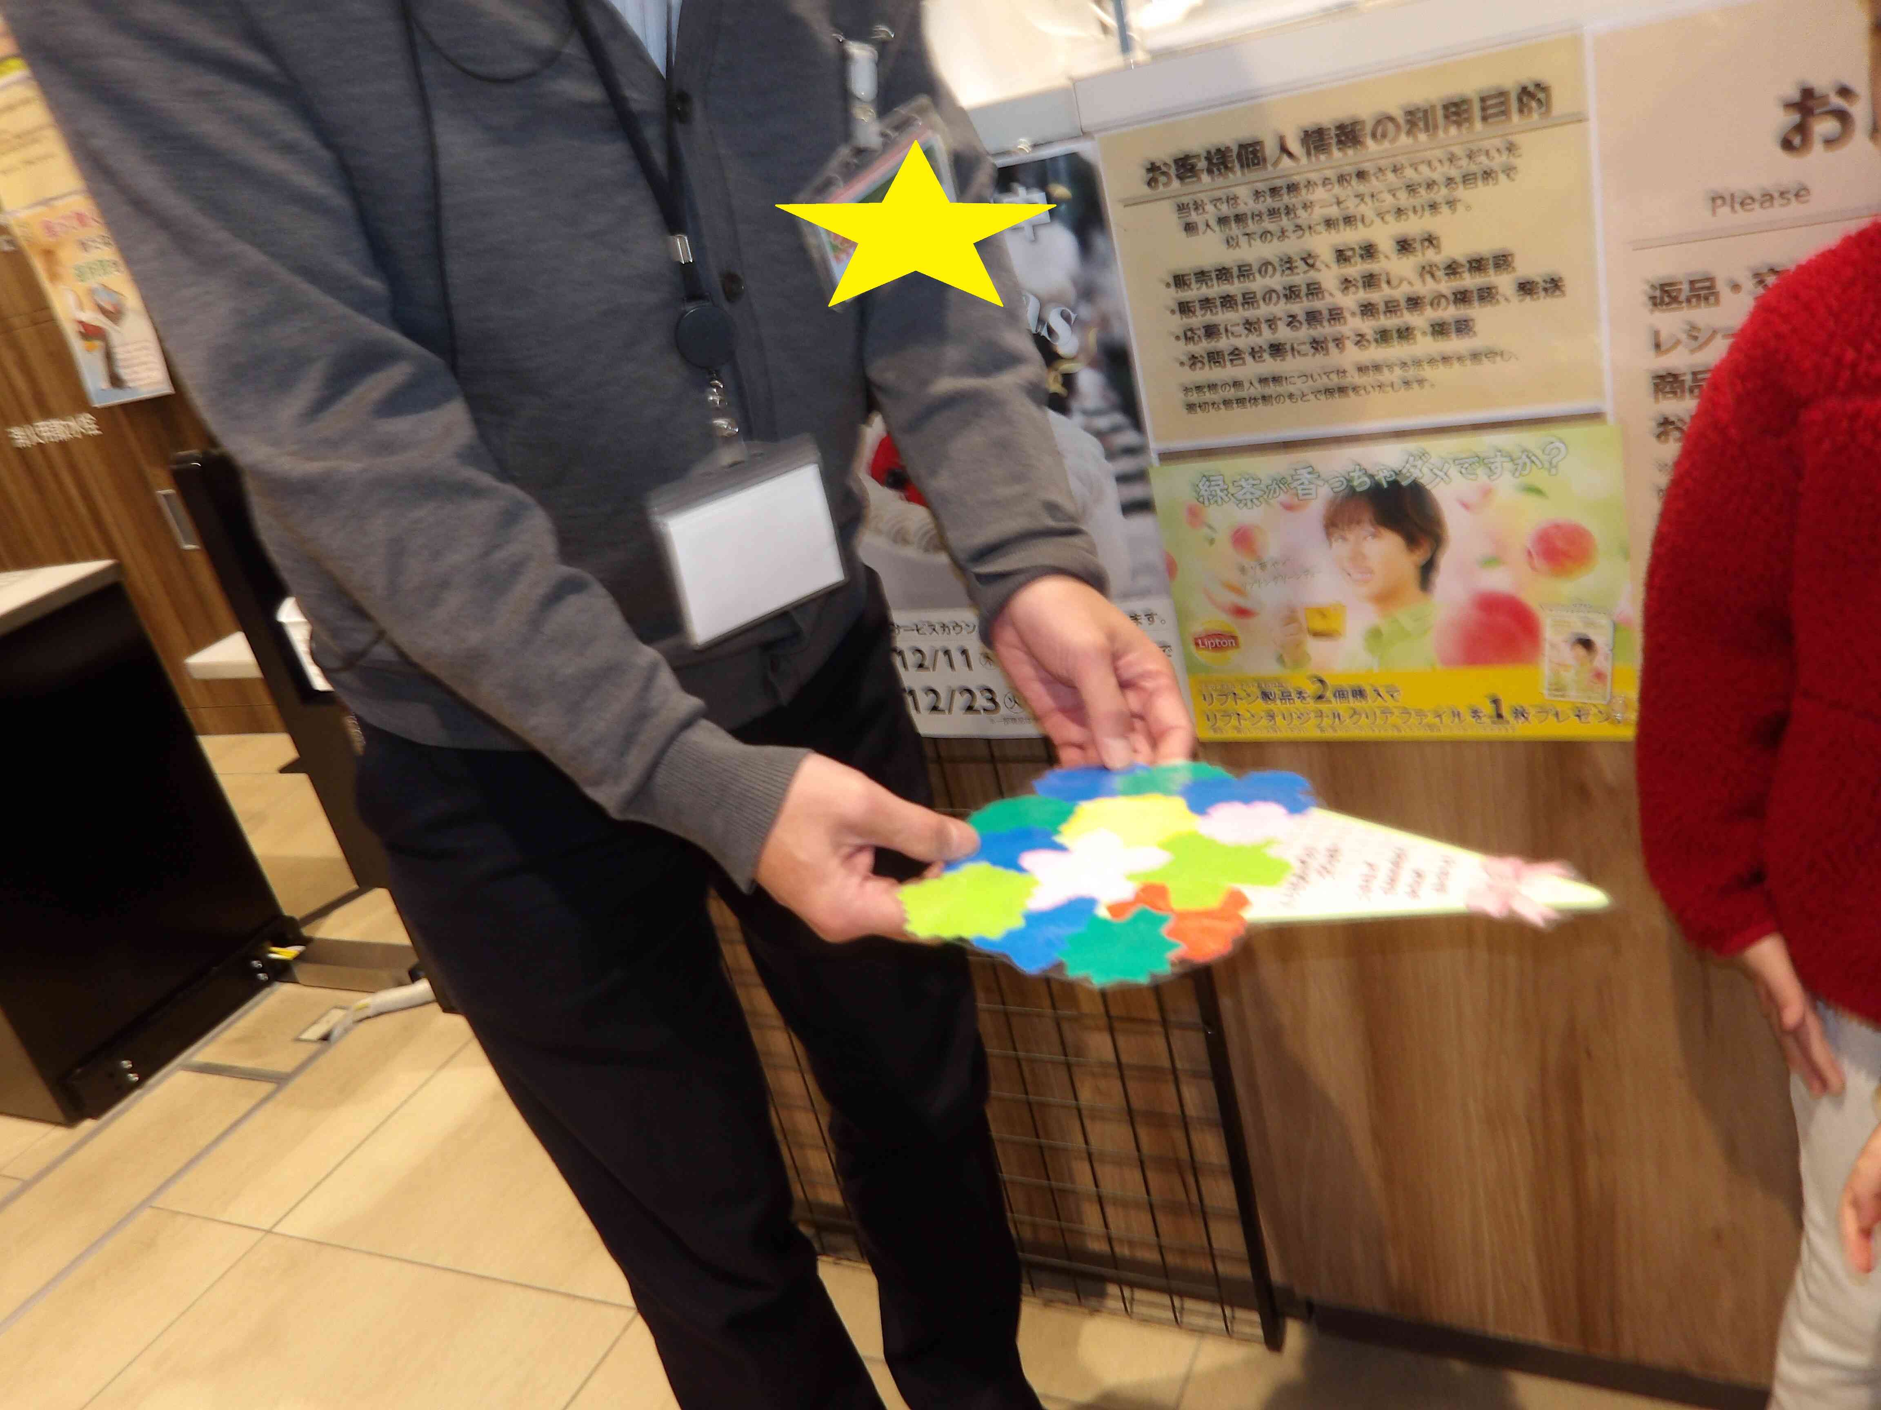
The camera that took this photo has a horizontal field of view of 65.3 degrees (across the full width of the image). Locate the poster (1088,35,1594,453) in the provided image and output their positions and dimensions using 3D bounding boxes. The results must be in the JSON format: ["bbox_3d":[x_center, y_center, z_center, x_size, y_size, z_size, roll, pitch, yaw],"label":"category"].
[{"bbox_3d":[0.251,-0.270,0.910,0.291,0.213,0.015,-1,25,29],"label":"poster"}]

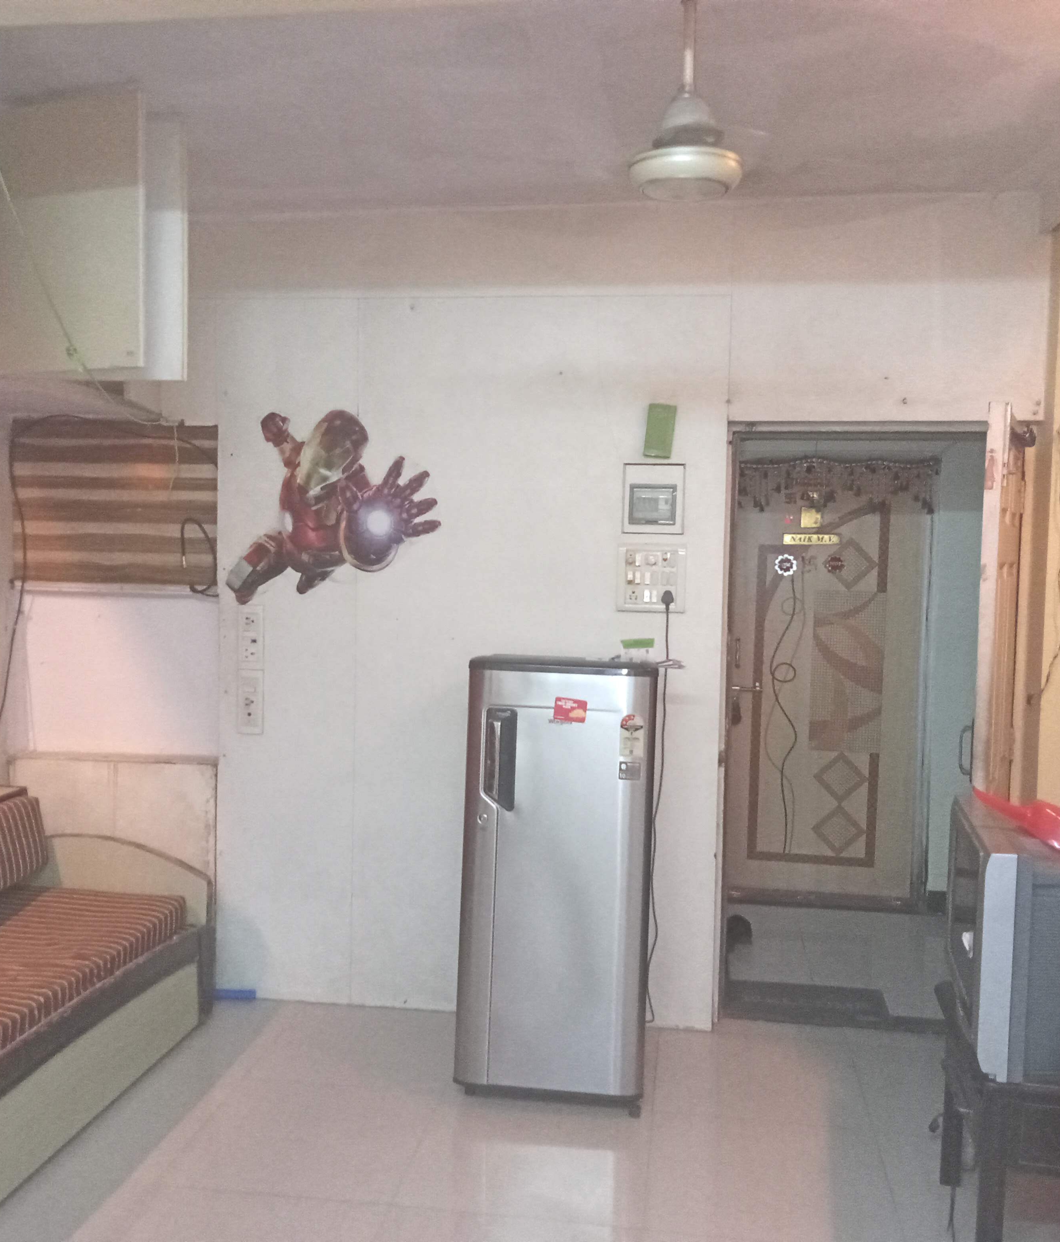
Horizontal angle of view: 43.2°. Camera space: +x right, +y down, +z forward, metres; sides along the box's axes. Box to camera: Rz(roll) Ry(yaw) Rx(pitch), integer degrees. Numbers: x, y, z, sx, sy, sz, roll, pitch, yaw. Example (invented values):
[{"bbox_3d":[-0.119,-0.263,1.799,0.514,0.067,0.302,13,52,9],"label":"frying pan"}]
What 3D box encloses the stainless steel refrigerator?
[{"bbox_3d":[0.107,0.762,4.114,0.540,1.270,0.600,2,4,8],"label":"stainless steel refrigerator"}]

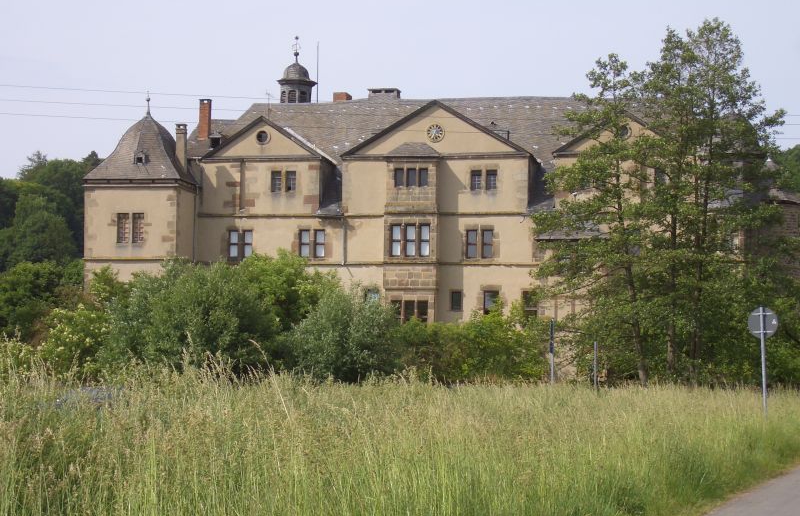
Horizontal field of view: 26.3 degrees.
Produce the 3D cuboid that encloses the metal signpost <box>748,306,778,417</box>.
[{"bbox_3d":[7.069,2.124,33.241,0.610,2.350,0.100,-1,-3,24],"label":"metal signpost"}]

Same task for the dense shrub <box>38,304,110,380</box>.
[{"bbox_3d":[-10.861,3.037,56.925,2.400,2.979,2.400,0,-3,0],"label":"dense shrub"}]

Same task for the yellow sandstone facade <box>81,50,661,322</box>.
[{"bbox_3d":[-0.970,-2.181,117.037,40.144,19.500,10.000,0,-3,15],"label":"yellow sandstone facade"}]

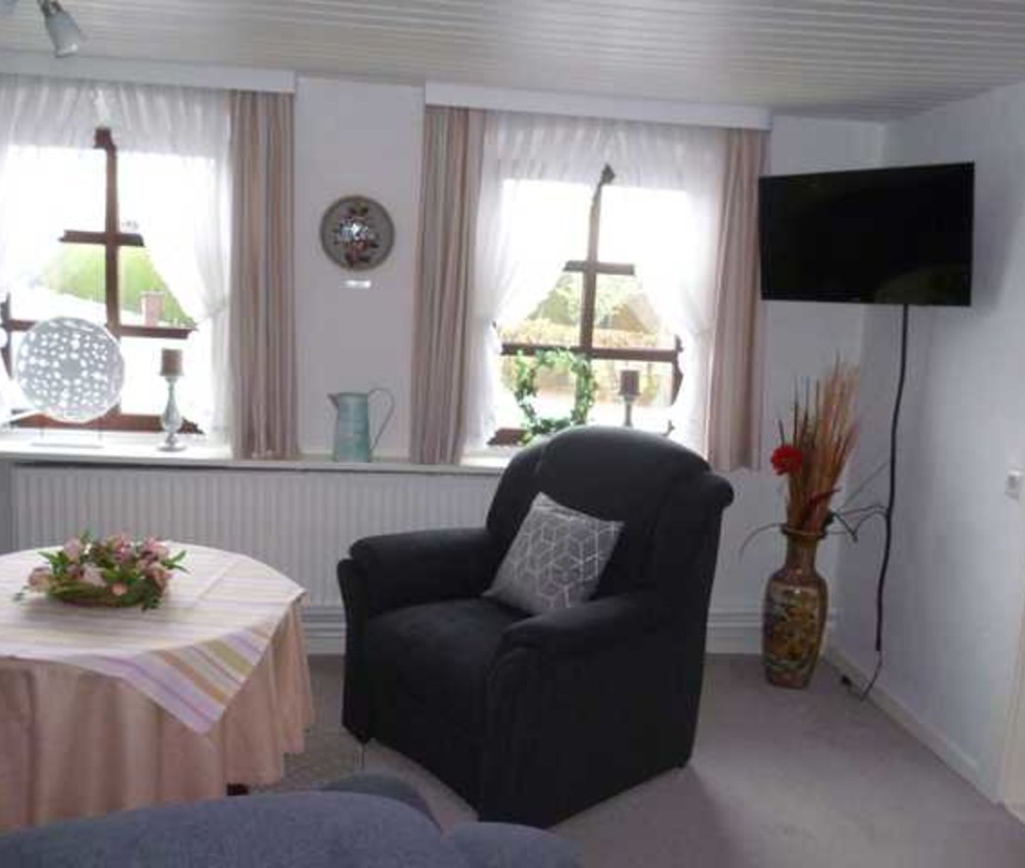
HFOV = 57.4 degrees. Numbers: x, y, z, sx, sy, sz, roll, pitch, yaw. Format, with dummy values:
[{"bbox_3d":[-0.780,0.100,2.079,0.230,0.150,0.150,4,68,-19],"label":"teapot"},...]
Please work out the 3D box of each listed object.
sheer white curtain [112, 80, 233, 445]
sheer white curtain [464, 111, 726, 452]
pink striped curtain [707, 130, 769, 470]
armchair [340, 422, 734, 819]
[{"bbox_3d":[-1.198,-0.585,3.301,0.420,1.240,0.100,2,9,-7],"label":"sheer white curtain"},{"bbox_3d":[0.327,-0.546,3.654,0.986,1.318,0.090,1,9,-8],"label":"sheer white curtain"},{"bbox_3d":[0.864,-0.485,3.522,0.220,1.260,0.100,2,9,-7],"label":"pink striped curtain"},{"bbox_3d":[0.049,0.497,2.995,0.926,1.004,0.887,-5,12,-41],"label":"armchair"}]

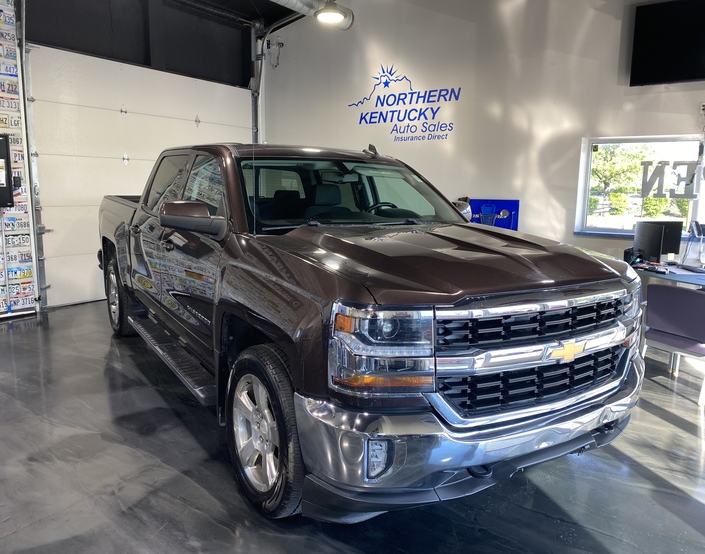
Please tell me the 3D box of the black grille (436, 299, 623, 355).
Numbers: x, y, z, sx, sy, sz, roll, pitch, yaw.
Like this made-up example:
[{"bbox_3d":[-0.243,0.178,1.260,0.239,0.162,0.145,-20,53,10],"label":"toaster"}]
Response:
[{"bbox_3d":[0.848,0.183,2.385,1.240,0.150,0.140,-4,11,-33],"label":"black grille"}]

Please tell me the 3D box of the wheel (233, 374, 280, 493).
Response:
[{"bbox_3d":[-0.392,0.738,2.708,0.200,0.550,0.550,-4,11,-33],"label":"wheel"}]

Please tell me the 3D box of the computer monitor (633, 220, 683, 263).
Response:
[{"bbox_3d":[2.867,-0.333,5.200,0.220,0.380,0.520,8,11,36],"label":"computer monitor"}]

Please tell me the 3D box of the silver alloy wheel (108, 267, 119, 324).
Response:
[{"bbox_3d":[-2.363,0.201,5.727,0.200,0.550,0.550,-4,11,-33],"label":"silver alloy wheel"}]

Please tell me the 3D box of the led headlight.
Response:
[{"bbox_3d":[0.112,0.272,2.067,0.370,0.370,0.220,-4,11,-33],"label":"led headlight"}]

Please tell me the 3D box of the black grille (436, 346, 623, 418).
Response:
[{"bbox_3d":[0.841,0.444,2.427,1.240,0.215,0.150,-4,11,-33],"label":"black grille"}]

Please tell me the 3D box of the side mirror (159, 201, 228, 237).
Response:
[{"bbox_3d":[-0.847,-0.299,2.950,0.290,0.195,0.270,-4,11,-33],"label":"side mirror"}]

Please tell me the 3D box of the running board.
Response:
[{"bbox_3d":[-1.355,0.561,4.124,0.180,0.100,2.080,-4,11,-33],"label":"running board"}]

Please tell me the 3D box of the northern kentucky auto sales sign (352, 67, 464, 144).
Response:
[{"bbox_3d":[0.643,-2.362,7.513,1.822,1.057,0.020,9,12,38],"label":"northern kentucky auto sales sign"}]

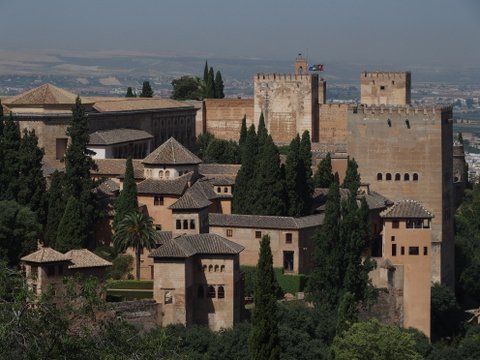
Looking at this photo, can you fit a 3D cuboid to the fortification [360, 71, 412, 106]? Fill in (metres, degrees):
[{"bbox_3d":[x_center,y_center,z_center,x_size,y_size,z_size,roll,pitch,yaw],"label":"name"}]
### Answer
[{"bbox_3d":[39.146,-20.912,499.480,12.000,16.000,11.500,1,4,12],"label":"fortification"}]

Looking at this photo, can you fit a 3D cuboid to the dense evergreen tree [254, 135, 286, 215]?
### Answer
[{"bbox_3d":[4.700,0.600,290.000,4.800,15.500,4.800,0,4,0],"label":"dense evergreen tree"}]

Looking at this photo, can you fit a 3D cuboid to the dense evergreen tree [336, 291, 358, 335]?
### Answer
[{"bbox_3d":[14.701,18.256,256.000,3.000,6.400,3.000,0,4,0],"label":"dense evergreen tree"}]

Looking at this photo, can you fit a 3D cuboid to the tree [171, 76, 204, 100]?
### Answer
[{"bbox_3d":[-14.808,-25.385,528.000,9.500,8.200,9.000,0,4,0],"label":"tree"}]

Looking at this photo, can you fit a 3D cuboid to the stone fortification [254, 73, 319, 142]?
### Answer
[{"bbox_3d":[12.494,-19.346,503.000,15.500,19.300,10.500,1,4,12],"label":"stone fortification"}]

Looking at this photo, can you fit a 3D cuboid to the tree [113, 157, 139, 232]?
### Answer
[{"bbox_3d":[-16.270,2.645,266.439,3.690,12.000,3.690,0,4,0],"label":"tree"}]

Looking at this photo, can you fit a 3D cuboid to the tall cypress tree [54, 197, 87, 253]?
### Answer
[{"bbox_3d":[-22.998,6.242,254.000,4.300,8.200,4.300,0,4,0],"label":"tall cypress tree"}]

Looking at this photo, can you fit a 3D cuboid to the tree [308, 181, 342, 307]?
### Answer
[{"bbox_3d":[12.423,9.298,272.677,4.940,18.500,4.940,0,4,0],"label":"tree"}]

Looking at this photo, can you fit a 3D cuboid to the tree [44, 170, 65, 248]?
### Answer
[{"bbox_3d":[-26.259,4.539,265.432,3.260,11.800,3.260,0,4,0],"label":"tree"}]

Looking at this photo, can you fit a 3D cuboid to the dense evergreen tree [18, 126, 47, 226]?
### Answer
[{"bbox_3d":[-30.629,-0.073,275.000,4.400,15.500,4.400,0,4,0],"label":"dense evergreen tree"}]

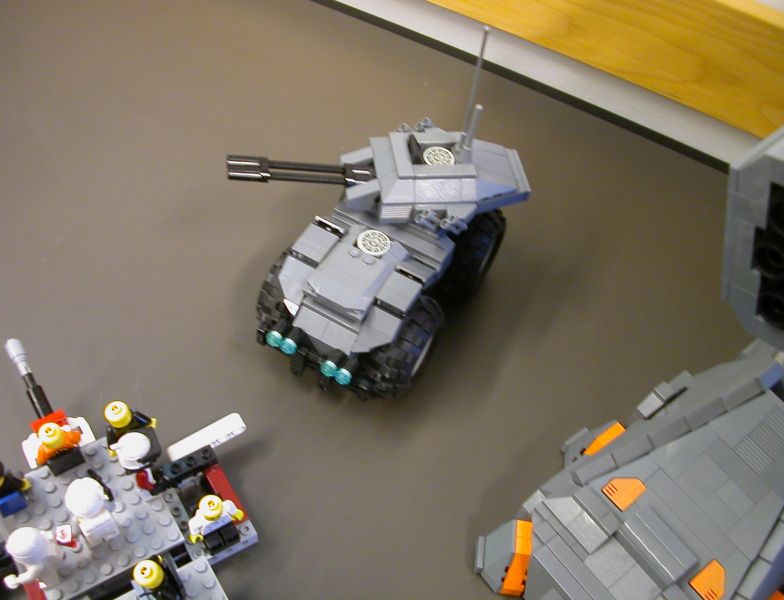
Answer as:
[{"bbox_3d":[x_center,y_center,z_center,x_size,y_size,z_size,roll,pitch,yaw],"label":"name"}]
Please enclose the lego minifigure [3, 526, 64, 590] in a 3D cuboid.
[{"bbox_3d":[-0.148,0.105,0.345,0.019,0.041,0.022,-26,61,-21],"label":"lego minifigure"}]

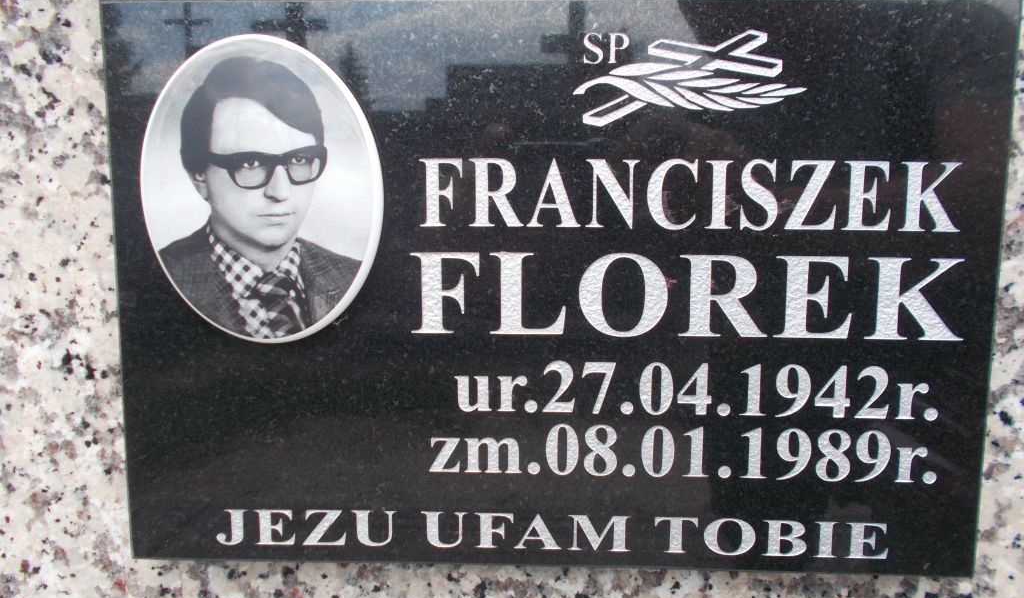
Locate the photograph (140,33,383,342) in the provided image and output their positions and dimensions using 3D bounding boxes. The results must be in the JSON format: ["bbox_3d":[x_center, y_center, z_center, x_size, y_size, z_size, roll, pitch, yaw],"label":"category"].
[{"bbox_3d":[-0.085,-0.036,0.258,0.083,0.103,0.008,-3,7,3],"label":"photograph"}]

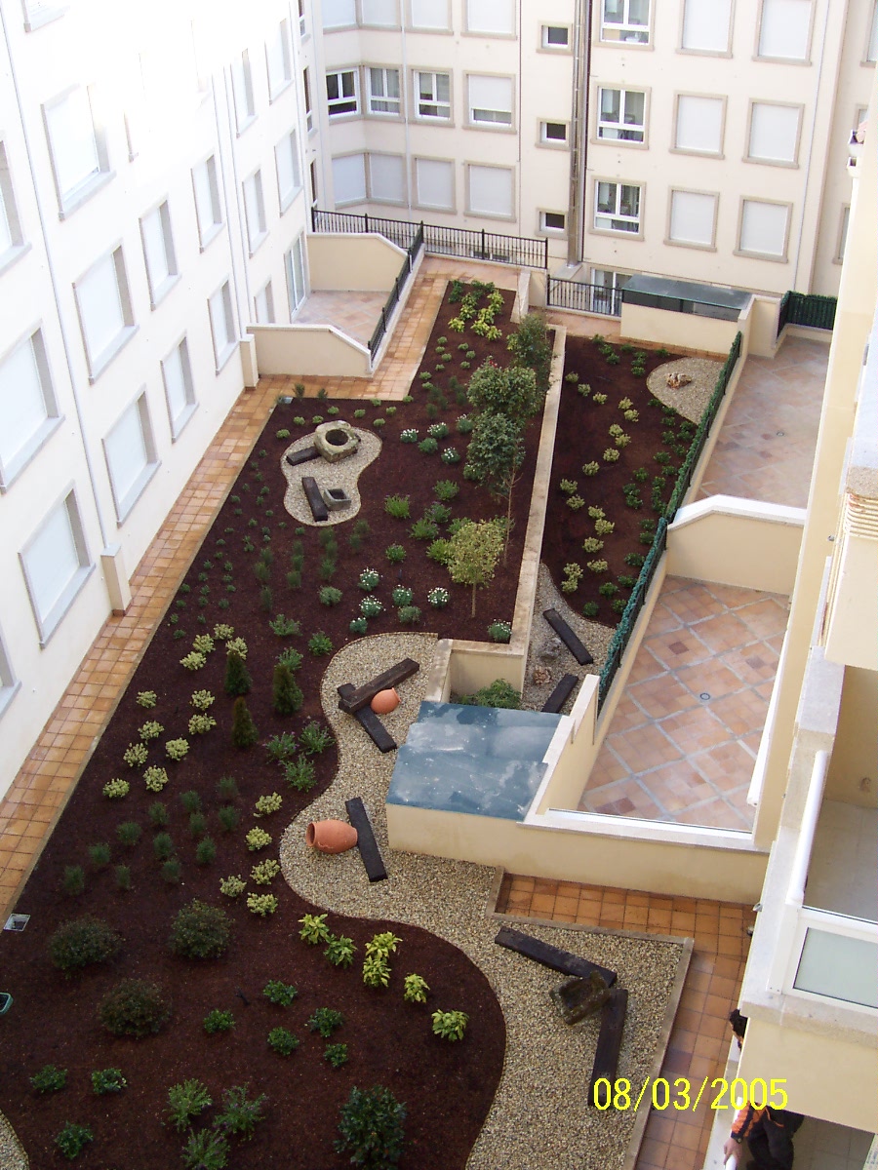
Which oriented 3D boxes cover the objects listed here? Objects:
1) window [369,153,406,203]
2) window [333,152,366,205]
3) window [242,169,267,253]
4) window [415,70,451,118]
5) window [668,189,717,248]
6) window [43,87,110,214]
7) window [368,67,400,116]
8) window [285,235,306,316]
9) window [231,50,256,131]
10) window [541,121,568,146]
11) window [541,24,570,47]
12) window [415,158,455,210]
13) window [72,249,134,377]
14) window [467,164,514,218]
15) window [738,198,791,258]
[{"bbox_3d":[-1.727,-13.762,42.287,1.360,1.567,0.150,15,38,23],"label":"window"},{"bbox_3d":[-3.032,-13.616,41.819,1.312,1.536,0.160,-22,39,-27],"label":"window"},{"bbox_3d":[-4.519,-9.074,30.268,0.170,1.647,1.621,2,34,6],"label":"window"},{"bbox_3d":[-0.155,-15.621,39.821,1.291,1.506,0.170,17,38,26],"label":"window"},{"bbox_3d":[7.703,-11.136,37.878,1.416,1.618,0.170,17,38,26],"label":"window"},{"bbox_3d":[-5.918,-7.180,20.274,0.170,1.602,2.244,2,34,6],"label":"window"},{"bbox_3d":[-1.751,-16.025,40.587,1.265,1.476,0.170,17,38,26],"label":"window"},{"bbox_3d":[-4.024,-8.580,34.679,0.170,1.881,2.037,2,34,6],"label":"window"},{"bbox_3d":[-4.493,-11.253,28.530,0.160,1.568,1.408,3,35,7],"label":"window"},{"bbox_3d":[3.576,-14.000,38.738,0.882,0.574,0.150,15,38,23],"label":"window"},{"bbox_3d":[3.442,-16.128,36.703,0.896,0.624,0.160,15,38,23],"label":"window"},{"bbox_3d":[-0.121,-13.212,41.107,1.424,1.632,0.160,15,38,23],"label":"window"},{"bbox_3d":[-5.757,-4.727,21.569,0.160,1.568,2.112,3,35,7],"label":"window"},{"bbox_3d":[1.665,-12.823,40.767,1.552,1.552,0.150,15,38,23],"label":"window"},{"bbox_3d":[9.674,-10.614,37.259,1.357,1.592,0.150,15,38,23],"label":"window"}]

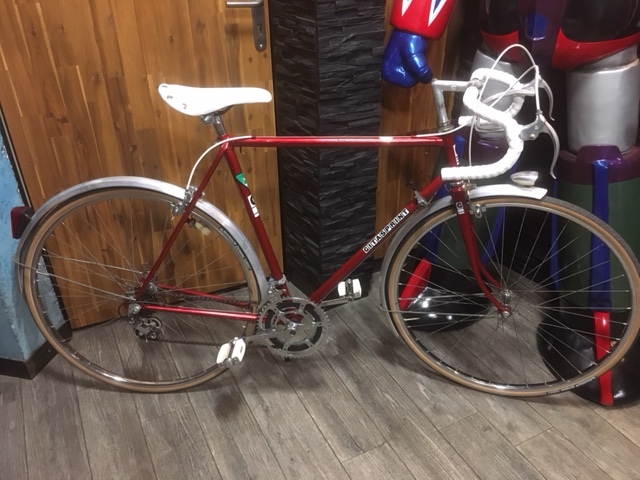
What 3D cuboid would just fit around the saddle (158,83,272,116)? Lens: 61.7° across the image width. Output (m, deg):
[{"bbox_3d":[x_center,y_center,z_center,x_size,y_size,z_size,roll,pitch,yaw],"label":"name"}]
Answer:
[{"bbox_3d":[-0.250,-0.342,1.290,0.274,0.068,0.152,0,27,1],"label":"saddle"}]

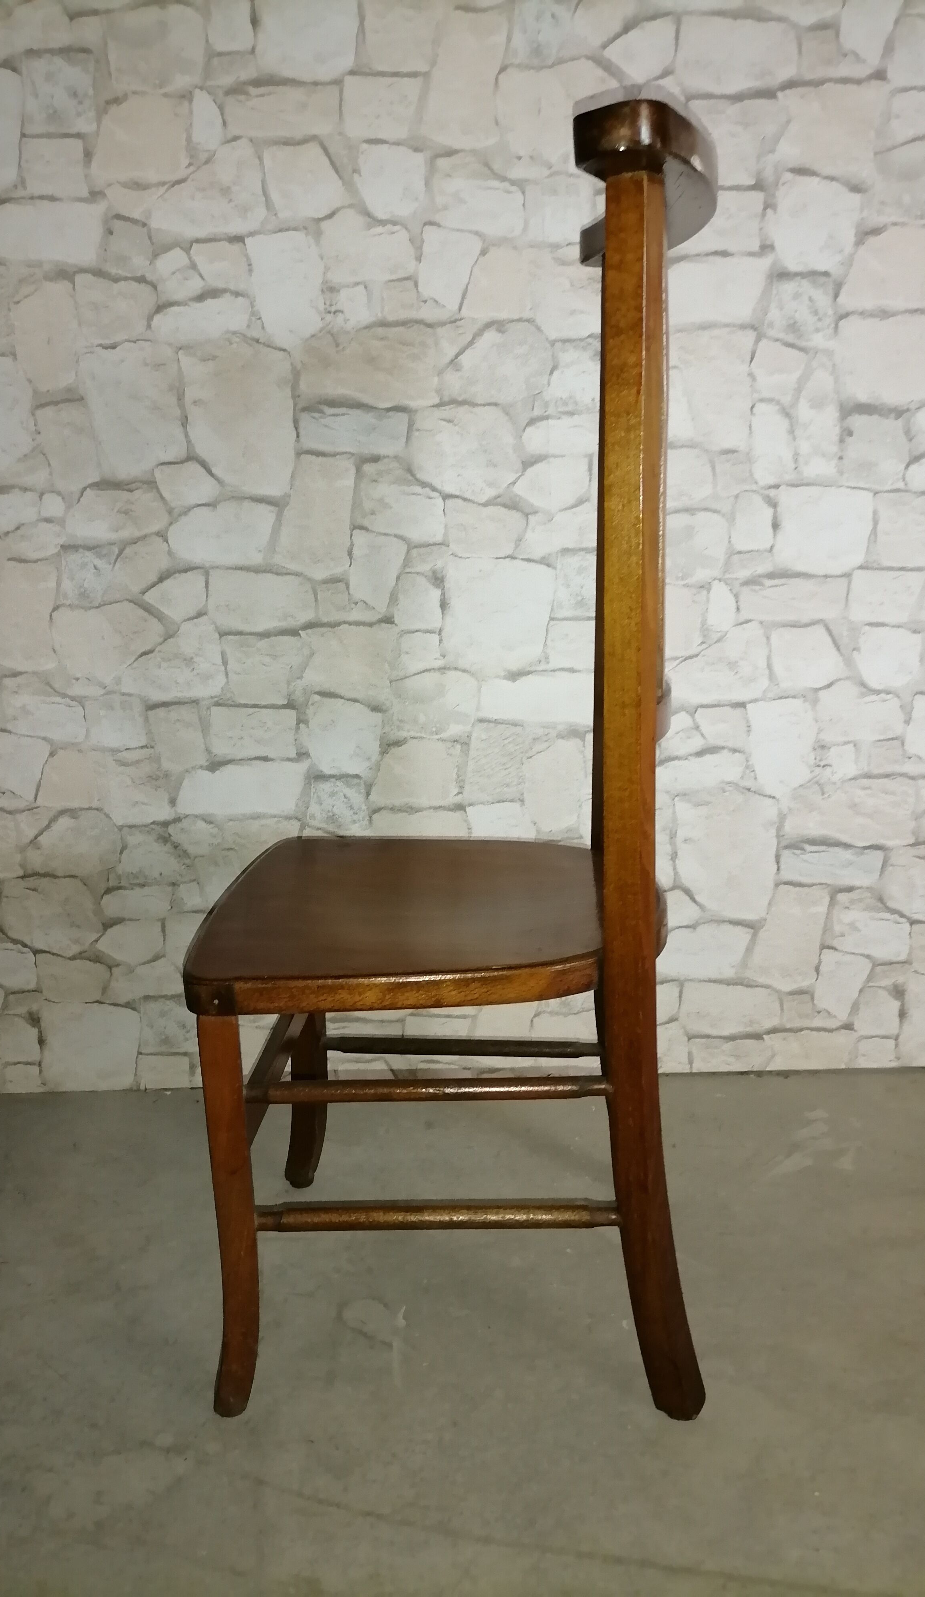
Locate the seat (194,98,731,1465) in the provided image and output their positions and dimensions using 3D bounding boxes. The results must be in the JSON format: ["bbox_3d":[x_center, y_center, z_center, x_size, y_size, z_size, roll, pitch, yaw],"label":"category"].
[{"bbox_3d":[-0.005,0.002,1.011,0.434,0.945,0.364,-1,15,6],"label":"seat"}]

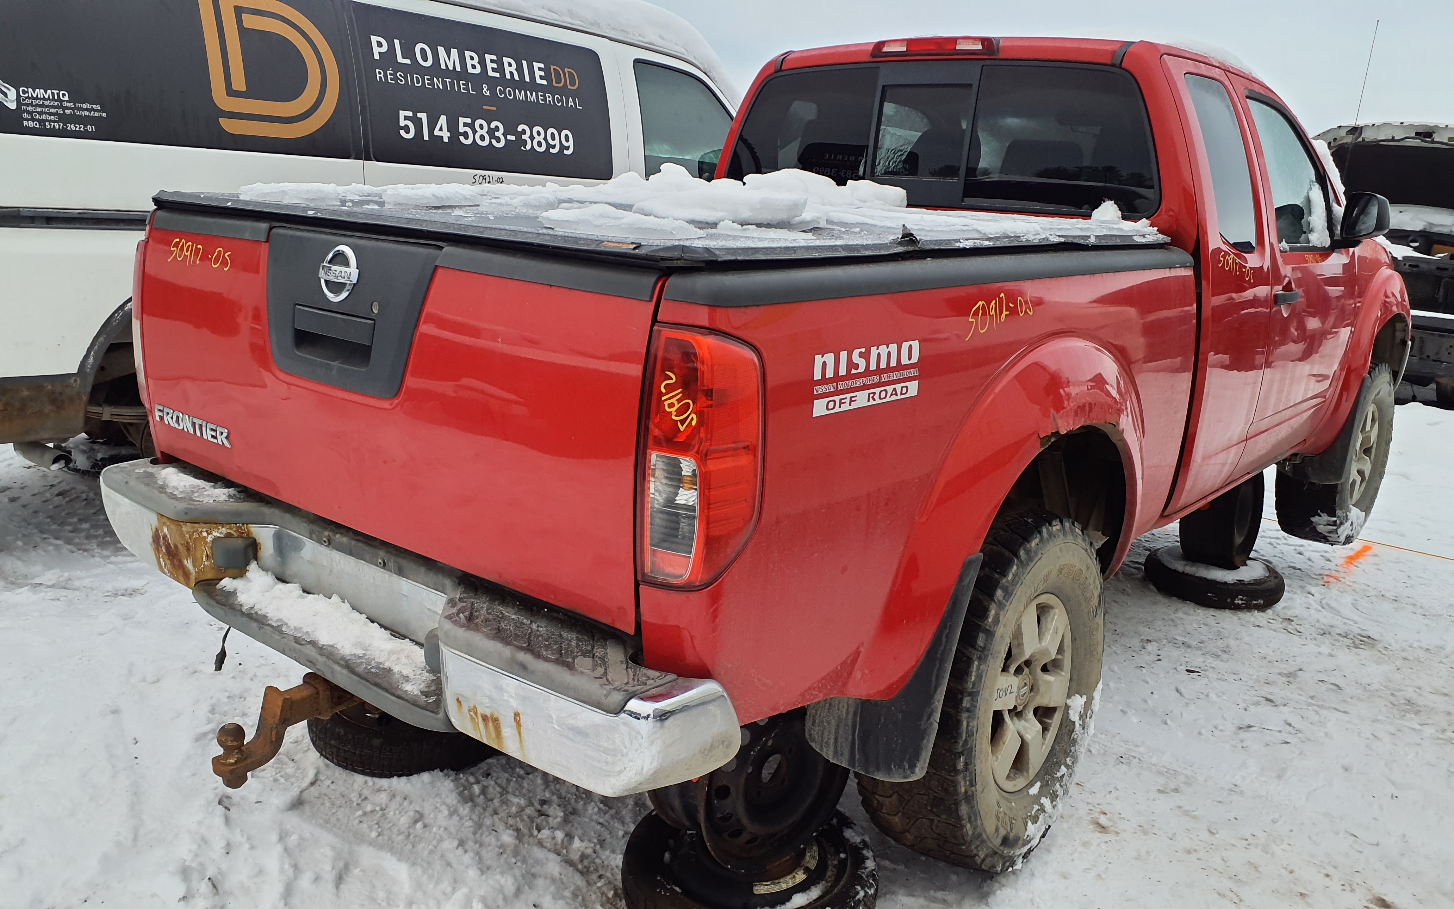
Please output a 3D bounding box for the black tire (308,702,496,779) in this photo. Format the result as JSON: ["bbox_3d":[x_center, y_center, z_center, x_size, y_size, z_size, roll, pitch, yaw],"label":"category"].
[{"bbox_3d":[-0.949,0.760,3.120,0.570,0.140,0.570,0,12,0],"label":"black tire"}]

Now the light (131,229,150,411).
[{"bbox_3d":[-1.281,-0.301,2.419,0.155,0.374,0.135,14,18,38],"label":"light"}]

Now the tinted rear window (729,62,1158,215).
[{"bbox_3d":[0.586,-0.963,3.234,1.440,0.420,0.060,14,12,38],"label":"tinted rear window"}]

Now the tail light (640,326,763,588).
[{"bbox_3d":[-0.037,0.008,1.425,0.155,0.374,0.135,14,18,38],"label":"tail light"}]

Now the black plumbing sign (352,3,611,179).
[{"bbox_3d":[-0.965,-1.461,4.407,0.050,0.580,1.190,-1,7,42],"label":"black plumbing sign"}]

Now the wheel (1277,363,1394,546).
[{"bbox_3d":[2.751,-0.021,4.814,0.265,0.790,0.790,13,17,42],"label":"wheel"}]

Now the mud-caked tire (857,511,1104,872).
[{"bbox_3d":[0.594,0.512,2.423,0.265,0.790,0.790,8,14,39],"label":"mud-caked tire"}]

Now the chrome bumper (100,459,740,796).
[{"bbox_3d":[-0.697,0.266,2.007,1.770,0.250,0.240,14,18,38],"label":"chrome bumper"}]

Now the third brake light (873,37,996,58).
[{"bbox_3d":[0.622,-1.220,3.198,0.420,0.066,0.065,14,18,38],"label":"third brake light"}]

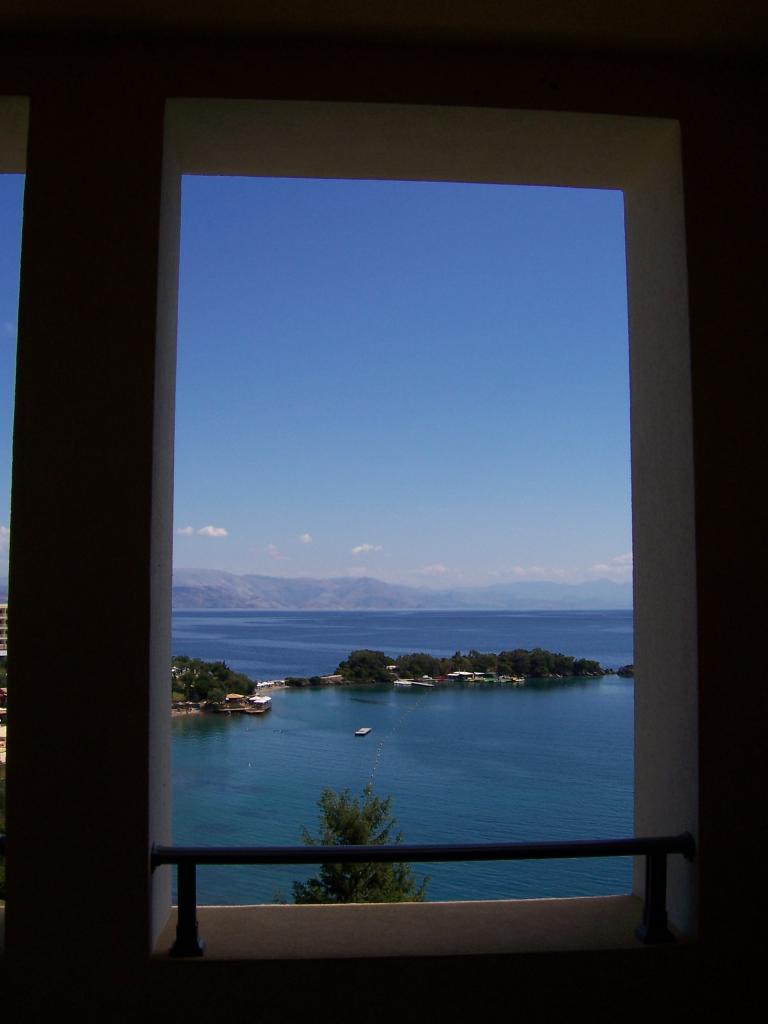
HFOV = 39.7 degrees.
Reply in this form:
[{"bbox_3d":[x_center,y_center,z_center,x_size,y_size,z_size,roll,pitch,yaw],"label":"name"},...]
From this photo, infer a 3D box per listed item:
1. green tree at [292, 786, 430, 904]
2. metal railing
[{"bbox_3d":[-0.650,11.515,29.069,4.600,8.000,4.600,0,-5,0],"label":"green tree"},{"bbox_3d":[0.101,0.808,2.286,1.168,0.217,0.080,0,-5,-5],"label":"metal railing"}]

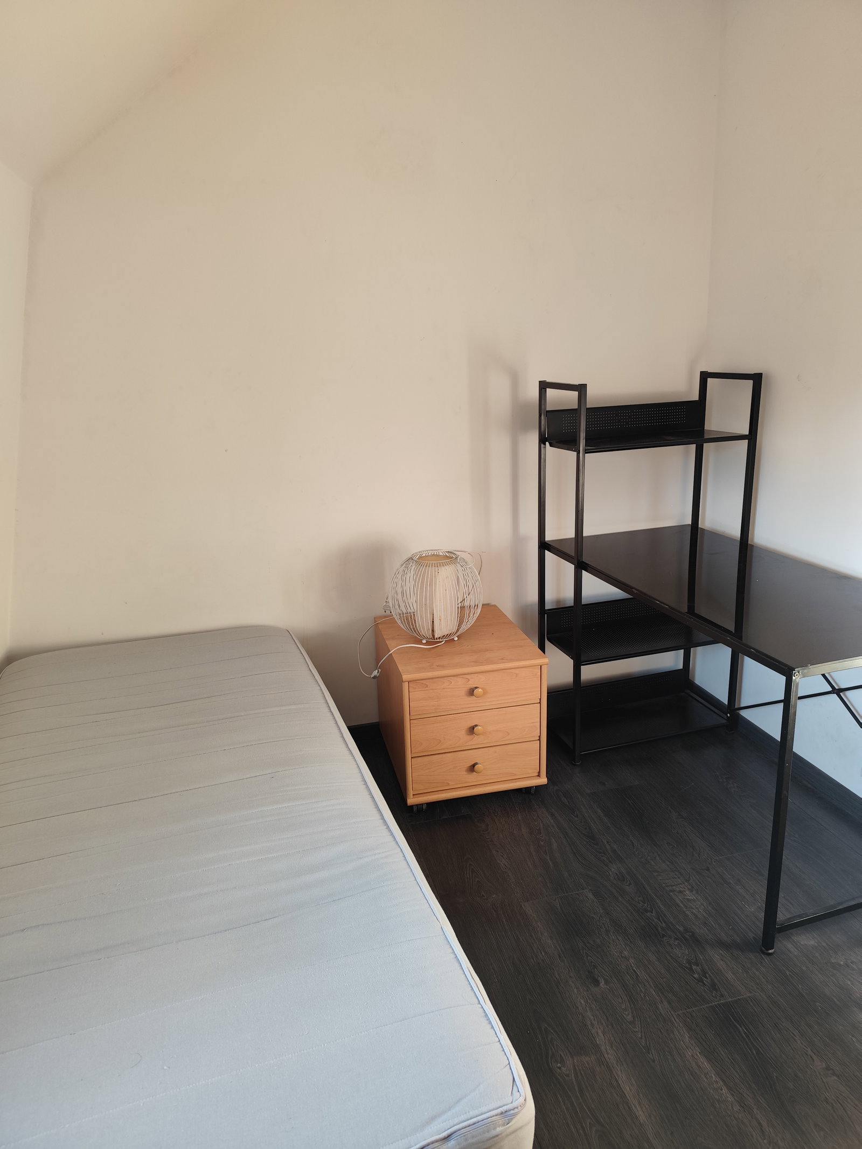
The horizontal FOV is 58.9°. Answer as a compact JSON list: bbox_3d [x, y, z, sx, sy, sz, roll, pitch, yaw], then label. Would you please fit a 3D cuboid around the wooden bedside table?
[{"bbox_3d":[0.090,0.432,2.584,0.451,0.467,0.551,-6,16,-11],"label":"wooden bedside table"}]

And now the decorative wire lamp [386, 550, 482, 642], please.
[{"bbox_3d":[0.023,0.069,2.518,0.308,0.274,0.308,-3,16,1],"label":"decorative wire lamp"}]

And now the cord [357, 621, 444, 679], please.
[{"bbox_3d":[-0.115,0.239,2.589,0.268,0.109,0.328,-6,16,-11],"label":"cord"}]

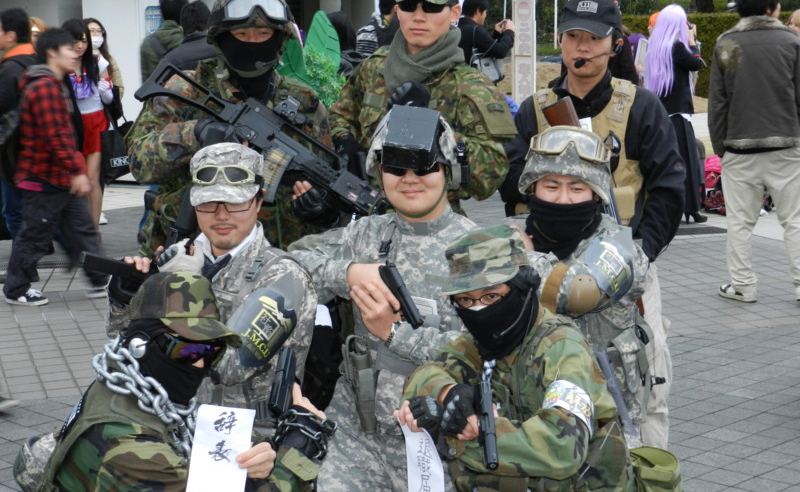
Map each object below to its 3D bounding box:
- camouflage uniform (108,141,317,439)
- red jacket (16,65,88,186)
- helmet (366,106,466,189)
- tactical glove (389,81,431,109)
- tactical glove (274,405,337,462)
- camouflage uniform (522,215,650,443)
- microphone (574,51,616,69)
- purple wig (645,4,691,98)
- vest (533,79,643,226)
[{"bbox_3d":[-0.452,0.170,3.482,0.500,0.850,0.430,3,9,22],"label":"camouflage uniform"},{"bbox_3d":[-2.042,-0.698,8.100,0.360,0.700,0.430,1,8,10],"label":"red jacket"},{"bbox_3d":[0.042,-0.249,3.500,0.245,0.210,0.310,1,14,10],"label":"helmet"},{"bbox_3d":[0.026,-0.404,3.750,0.120,0.090,0.100,-8,11,-39],"label":"tactical glove"},{"bbox_3d":[-0.199,0.395,2.920,0.110,0.125,0.120,4,10,30],"label":"tactical glove"},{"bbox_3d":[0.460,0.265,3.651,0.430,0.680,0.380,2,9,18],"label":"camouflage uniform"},{"bbox_3d":[0.568,-0.542,4.030,0.090,0.055,0.120,3,9,25],"label":"microphone"},{"bbox_3d":[2.045,-1.487,10.600,0.320,0.700,0.270,-8,11,-39],"label":"purple wig"},{"bbox_3d":[0.548,-0.263,4.120,0.370,0.490,0.270,1,8,12],"label":"vest"}]

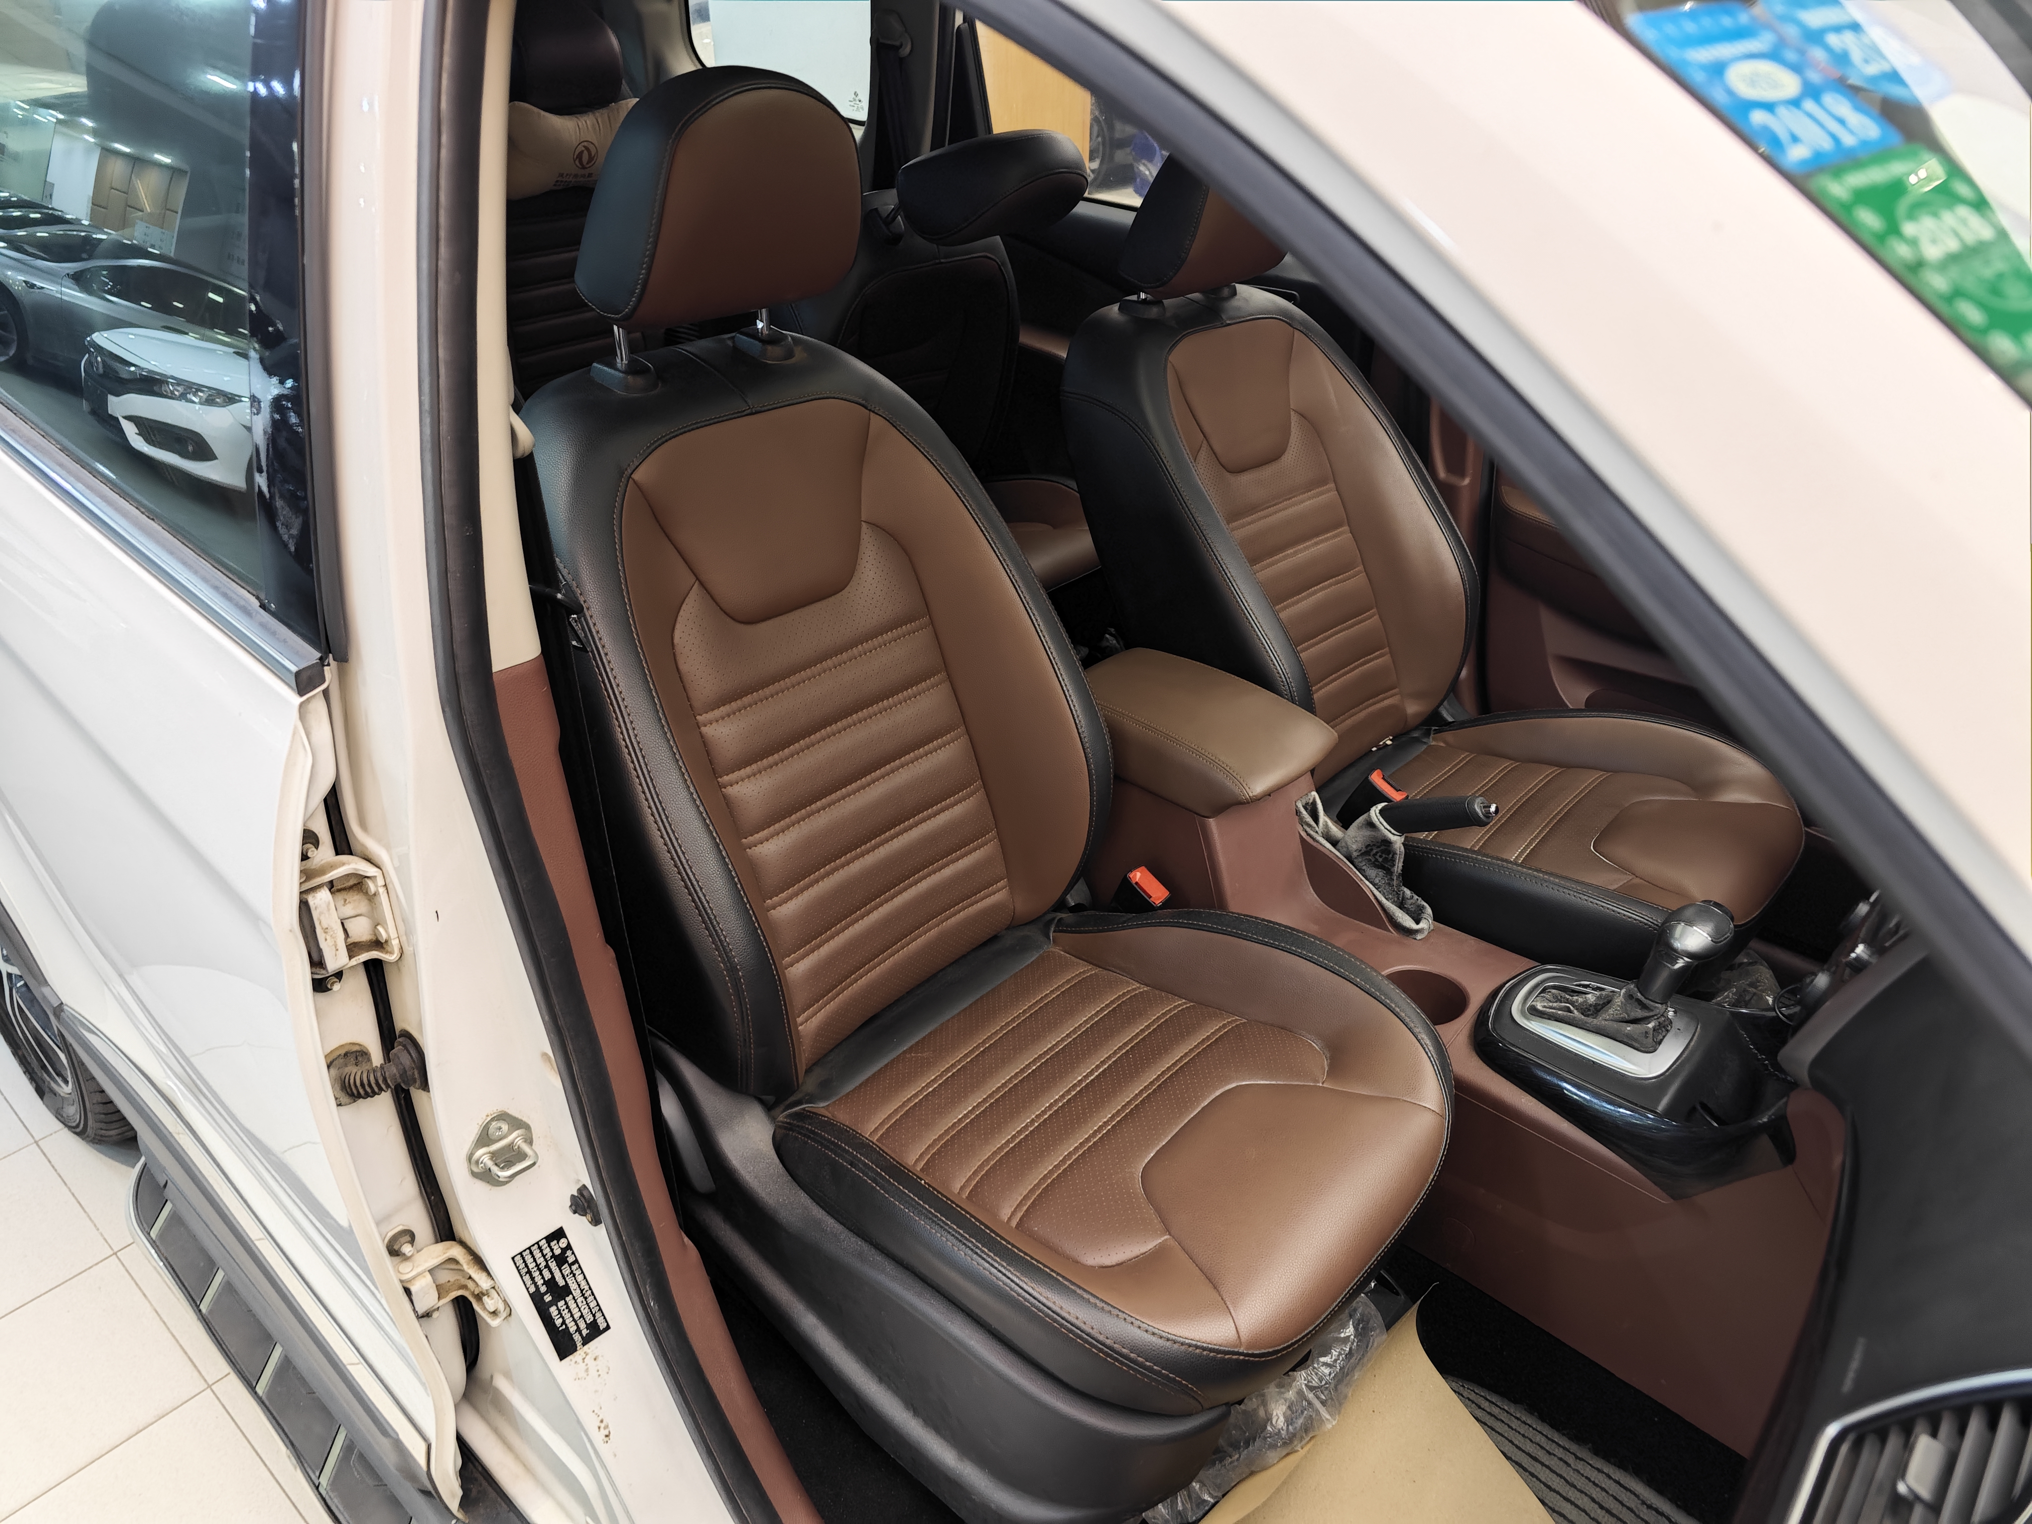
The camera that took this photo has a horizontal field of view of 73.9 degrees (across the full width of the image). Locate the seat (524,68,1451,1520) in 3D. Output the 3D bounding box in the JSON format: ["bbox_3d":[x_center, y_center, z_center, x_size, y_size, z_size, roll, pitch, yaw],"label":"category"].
[{"bbox_3d":[-0.021,0.024,1.152,0.880,1.050,0.540,26,38,34],"label":"seat"}]

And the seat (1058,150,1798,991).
[{"bbox_3d":[0.495,-0.203,1.603,0.910,1.050,0.540,26,38,34],"label":"seat"}]

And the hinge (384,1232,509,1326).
[{"bbox_3d":[-0.435,0.394,1.035,0.050,0.045,0.060,26,38,34],"label":"hinge"}]

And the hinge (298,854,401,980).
[{"bbox_3d":[-0.431,0.100,0.873,0.050,0.065,0.050,26,38,34],"label":"hinge"}]

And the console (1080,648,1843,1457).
[{"bbox_3d":[0.391,0.218,1.372,0.900,0.450,0.250,26,38,34],"label":"console"}]

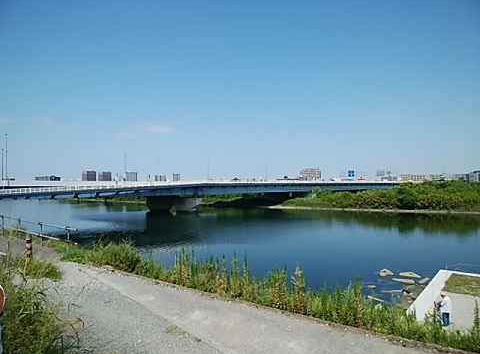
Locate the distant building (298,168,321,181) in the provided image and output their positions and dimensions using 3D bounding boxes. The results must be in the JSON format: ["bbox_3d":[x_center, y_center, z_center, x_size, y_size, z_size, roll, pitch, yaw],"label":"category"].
[{"bbox_3d":[99.570,0.890,430.000,27.000,24.900,15.000,0,-1,6],"label":"distant building"}]

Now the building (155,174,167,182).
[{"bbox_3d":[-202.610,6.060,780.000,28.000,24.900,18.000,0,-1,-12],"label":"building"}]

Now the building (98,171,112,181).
[{"bbox_3d":[-317.990,2.910,720.000,25.000,29.400,22.000,1,-1,-37],"label":"building"}]

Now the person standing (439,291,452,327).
[{"bbox_3d":[9.723,6.263,14.400,0.550,1.600,0.480,0,-1,27],"label":"person standing"}]

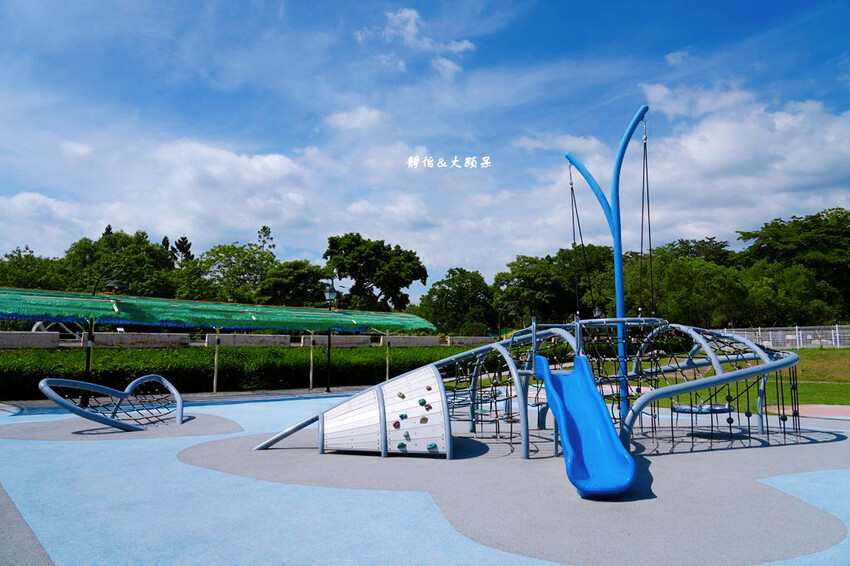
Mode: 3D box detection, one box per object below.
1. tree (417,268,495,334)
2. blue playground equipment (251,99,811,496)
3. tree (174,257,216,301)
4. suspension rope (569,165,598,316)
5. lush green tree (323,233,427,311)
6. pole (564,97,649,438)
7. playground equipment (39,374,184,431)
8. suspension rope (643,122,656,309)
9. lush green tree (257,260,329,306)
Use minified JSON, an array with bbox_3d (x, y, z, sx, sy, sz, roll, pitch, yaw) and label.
[{"bbox_3d":[2.214,2.609,40.971,6.600,7.390,6.600,0,-7,3],"label":"tree"},{"bbox_3d":[2.262,-0.434,9.111,9.800,6.160,5.430,1,-7,-7],"label":"blue playground equipment"},{"bbox_3d":[-18.135,2.228,44.025,4.200,8.680,4.200,3,-7,-22],"label":"tree"},{"bbox_3d":[2.843,-0.791,10.359,0.480,2.750,0.320,0,-7,0],"label":"suspension rope"},{"bbox_3d":[-3.829,1.280,42.127,7.800,10.240,7.800,1,-7,-5],"label":"lush green tree"},{"bbox_3d":[3.421,-0.292,10.302,1.650,6.160,0.550,0,-7,0],"label":"pole"},{"bbox_3d":[-6.160,2.383,11.500,2.100,1.050,2.600,-1,-7,10],"label":"playground equipment"},{"bbox_3d":[4.065,-1.253,10.413,0.280,3.650,0.270,0,-7,0],"label":"suspension rope"},{"bbox_3d":[-9.714,2.291,41.002,6.000,7.930,6.000,2,-7,-13],"label":"lush green tree"}]

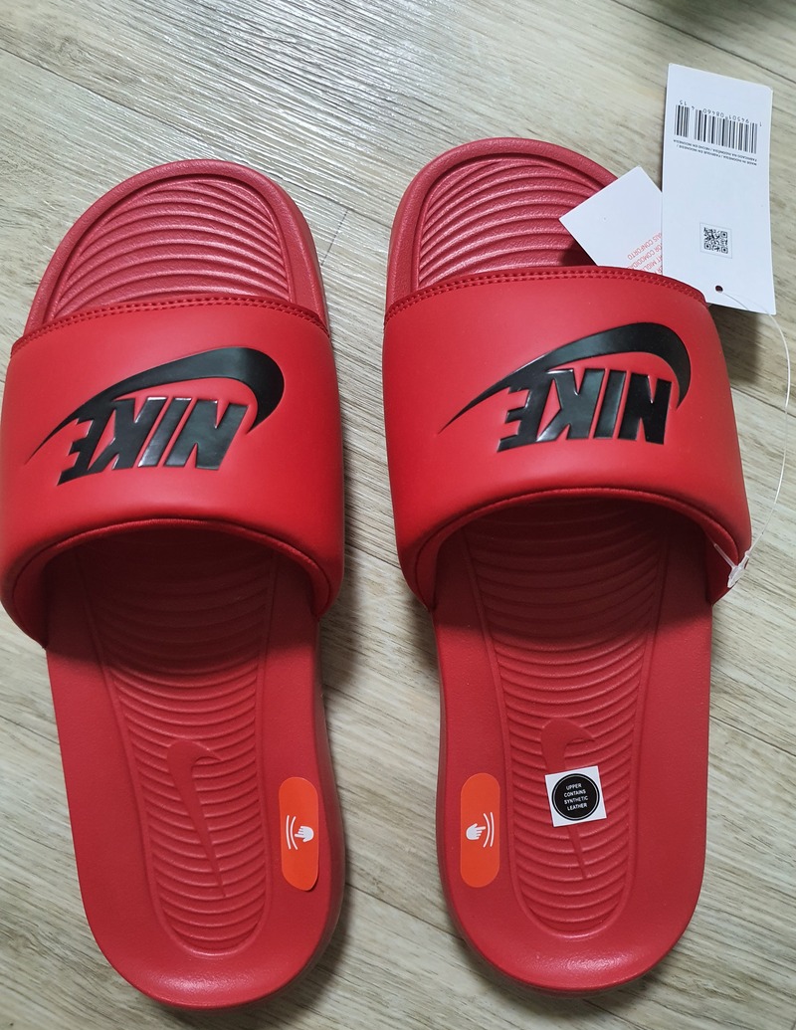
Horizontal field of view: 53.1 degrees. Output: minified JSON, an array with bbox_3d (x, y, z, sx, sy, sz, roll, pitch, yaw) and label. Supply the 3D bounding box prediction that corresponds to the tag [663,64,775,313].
[{"bbox_3d":[0.120,-0.122,0.295,0.044,0.002,0.096,7,77,-8],"label":"tag"}]

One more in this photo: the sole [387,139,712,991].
[{"bbox_3d":[0.056,0.016,0.293,0.108,0.029,0.302,-3,89,1],"label":"sole"}]

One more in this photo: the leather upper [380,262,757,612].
[{"bbox_3d":[0.057,-0.022,0.263,0.121,0.066,0.114,-3,89,1],"label":"leather upper"}]

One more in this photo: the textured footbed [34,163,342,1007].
[{"bbox_3d":[-0.073,0.025,0.295,0.108,0.031,0.303,-4,89,1],"label":"textured footbed"}]

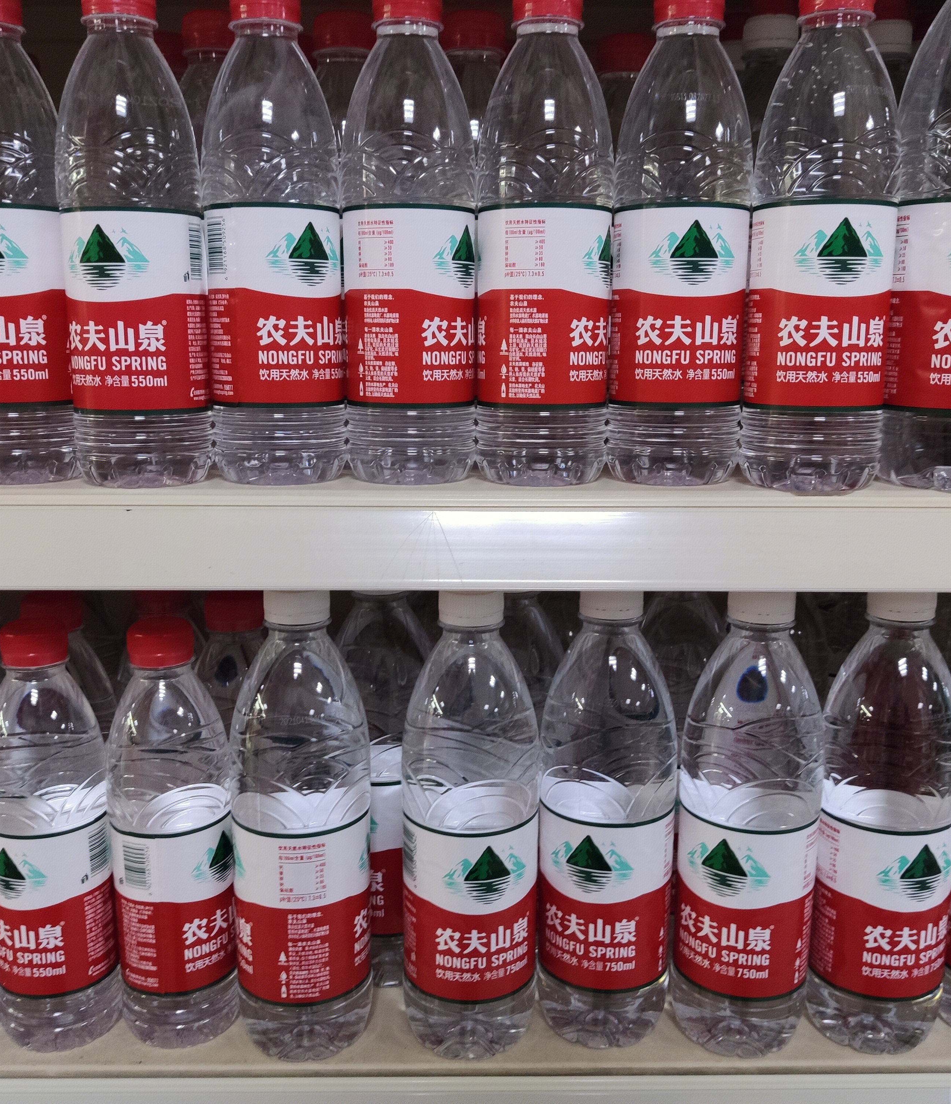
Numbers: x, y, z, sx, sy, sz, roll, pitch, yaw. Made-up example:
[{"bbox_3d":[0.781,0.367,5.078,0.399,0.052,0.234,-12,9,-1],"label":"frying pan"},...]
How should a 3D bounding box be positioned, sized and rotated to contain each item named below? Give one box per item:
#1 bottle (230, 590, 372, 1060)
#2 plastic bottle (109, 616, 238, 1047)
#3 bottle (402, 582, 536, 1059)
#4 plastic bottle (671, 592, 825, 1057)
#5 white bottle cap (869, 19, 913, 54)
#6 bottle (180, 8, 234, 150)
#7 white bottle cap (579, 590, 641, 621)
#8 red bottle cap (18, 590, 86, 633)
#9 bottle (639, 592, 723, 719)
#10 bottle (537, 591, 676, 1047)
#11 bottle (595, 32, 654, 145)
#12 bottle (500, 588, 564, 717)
[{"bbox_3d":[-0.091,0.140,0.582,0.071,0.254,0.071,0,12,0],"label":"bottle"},{"bbox_3d":[-0.166,0.153,0.606,0.064,0.234,0.064,1,11,7],"label":"plastic bottle"},{"bbox_3d":[-0.002,0.140,0.584,0.071,0.254,0.071,0,12,0],"label":"bottle"},{"bbox_3d":[0.149,0.141,0.603,0.073,0.259,0.073,8,14,33],"label":"plastic bottle"},{"bbox_3d":[0.255,-0.315,0.689,0.033,0.020,0.033,4,12,19],"label":"white bottle cap"},{"bbox_3d":[-0.135,-0.163,0.591,0.064,0.233,0.064,-2,12,-12],"label":"bottle"},{"bbox_3d":[0.073,0.023,0.587,0.034,0.019,0.034,2,11,7],"label":"white bottle cap"},{"bbox_3d":[-0.247,0.035,0.643,0.033,0.018,0.033,-4,12,-21],"label":"red bottle cap"},{"bbox_3d":[0.123,0.125,0.682,0.073,0.259,0.073,2,12,11],"label":"bottle"},{"bbox_3d":[0.071,0.138,0.593,0.071,0.254,0.071,0,12,0],"label":"bottle"},{"bbox_3d":[0.085,-0.172,0.642,0.065,0.230,0.065,0,12,0],"label":"bottle"},{"bbox_3d":[0.019,0.126,0.652,0.071,0.254,0.071,0,12,0],"label":"bottle"}]

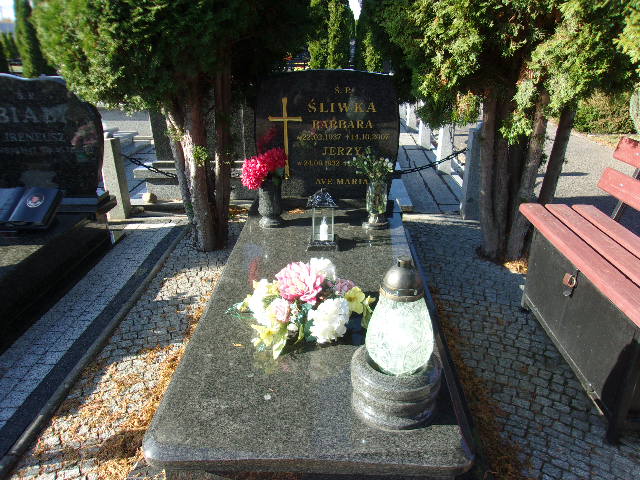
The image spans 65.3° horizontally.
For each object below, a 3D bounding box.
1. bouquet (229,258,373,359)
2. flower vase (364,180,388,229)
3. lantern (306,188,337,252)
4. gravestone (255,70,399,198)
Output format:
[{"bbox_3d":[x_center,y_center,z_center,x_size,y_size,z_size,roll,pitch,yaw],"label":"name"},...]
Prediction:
[{"bbox_3d":[-0.064,0.210,1.842,0.491,0.215,0.368,0,25,2],"label":"bouquet"},{"bbox_3d":[0.302,-0.199,2.655,0.131,0.246,0.131,0,24,2],"label":"flower vase"},{"bbox_3d":[0.011,-0.115,2.431,0.151,0.297,0.151,0,24,2],"label":"lantern"},{"bbox_3d":[0.046,-0.619,2.968,0.829,0.752,0.090,1,23,2],"label":"gravestone"}]

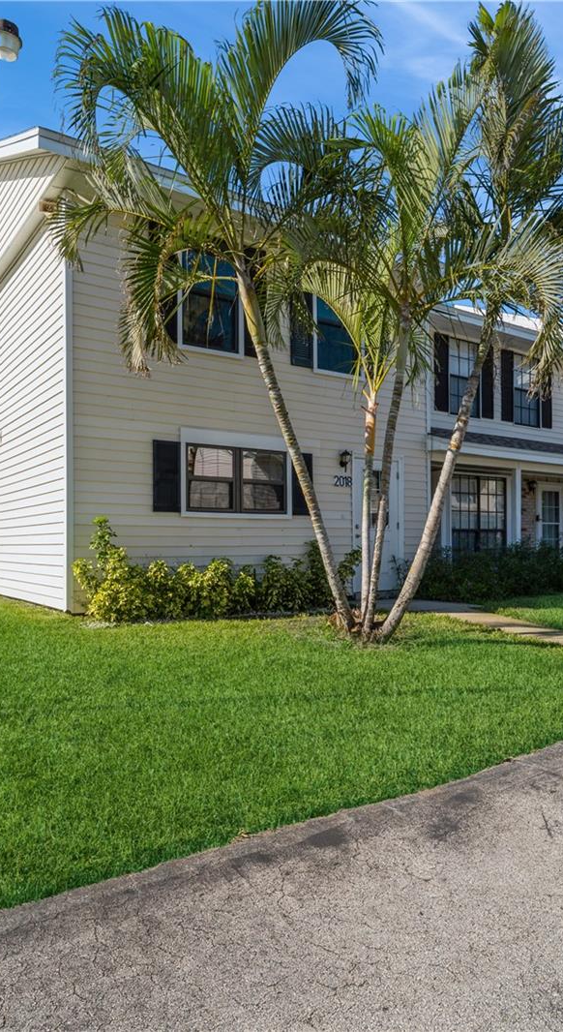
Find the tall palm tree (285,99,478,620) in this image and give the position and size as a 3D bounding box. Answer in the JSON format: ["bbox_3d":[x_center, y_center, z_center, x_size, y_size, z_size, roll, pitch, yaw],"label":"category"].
[{"bbox_3d":[1.153,-1.802,7.450,2.200,6.200,2.100,0,-2,0],"label":"tall palm tree"}]

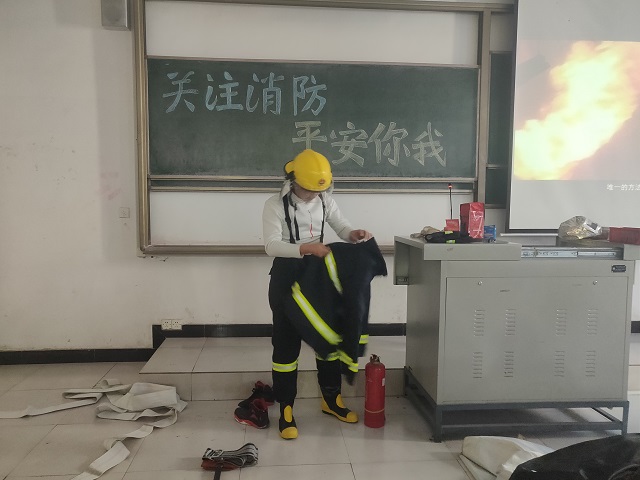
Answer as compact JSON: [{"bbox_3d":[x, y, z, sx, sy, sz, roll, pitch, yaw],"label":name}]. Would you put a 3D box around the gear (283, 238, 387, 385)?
[{"bbox_3d":[0.086,0.414,2.740,0.560,0.849,0.280,-1,5,-20],"label":"gear"}]

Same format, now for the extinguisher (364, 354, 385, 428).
[{"bbox_3d":[0.346,0.947,2.933,0.130,0.452,0.130,0,5,0],"label":"extinguisher"}]

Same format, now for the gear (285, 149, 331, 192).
[{"bbox_3d":[-0.063,-0.422,2.790,0.235,0.190,0.290,-3,39,-37],"label":"gear"}]

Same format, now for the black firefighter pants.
[{"bbox_3d":[-0.100,0.578,2.968,0.440,0.960,0.320,-2,5,-25],"label":"black firefighter pants"}]

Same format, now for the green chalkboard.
[{"bbox_3d":[-0.010,-0.998,3.946,2.824,1.008,0.040,0,5,-5],"label":"green chalkboard"}]

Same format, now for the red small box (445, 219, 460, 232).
[{"bbox_3d":[0.892,-0.091,3.140,0.090,0.104,0.070,0,5,-5],"label":"red small box"}]

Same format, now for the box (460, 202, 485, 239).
[{"bbox_3d":[1.037,-0.133,3.134,0.103,0.236,0.130,0,5,-5],"label":"box"}]

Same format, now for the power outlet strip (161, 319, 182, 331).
[{"bbox_3d":[-1.296,0.746,4.051,0.175,0.090,0.015,0,5,-5],"label":"power outlet strip"}]

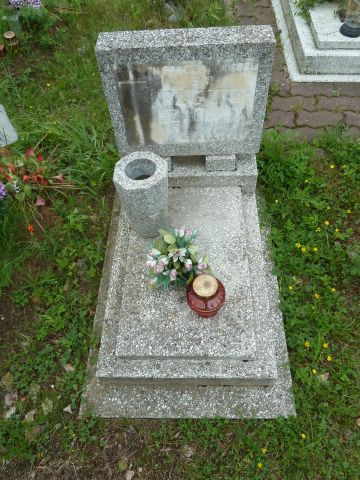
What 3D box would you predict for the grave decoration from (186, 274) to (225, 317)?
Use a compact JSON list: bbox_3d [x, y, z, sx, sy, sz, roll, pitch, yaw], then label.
[{"bbox_3d":[0.077,0.169,1.030,0.112,0.152,0.112,-1,58,3],"label":"grave decoration"}]

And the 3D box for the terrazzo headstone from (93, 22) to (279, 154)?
[{"bbox_3d":[0.025,-0.444,1.171,0.503,0.451,0.106,-1,55,3],"label":"terrazzo headstone"}]

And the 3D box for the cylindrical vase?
[{"bbox_3d":[-0.111,-0.140,1.167,0.164,0.271,0.164,-2,58,3],"label":"cylindrical vase"}]

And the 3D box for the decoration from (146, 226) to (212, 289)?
[{"bbox_3d":[-0.002,0.059,1.115,0.209,0.134,0.198,-1,58,3],"label":"decoration"}]

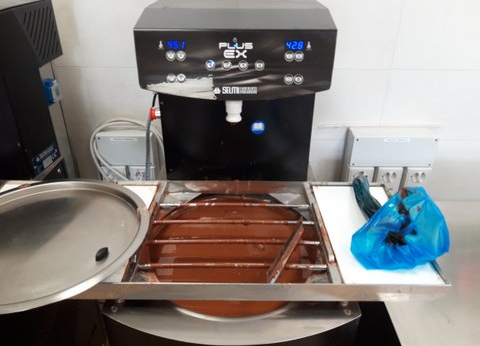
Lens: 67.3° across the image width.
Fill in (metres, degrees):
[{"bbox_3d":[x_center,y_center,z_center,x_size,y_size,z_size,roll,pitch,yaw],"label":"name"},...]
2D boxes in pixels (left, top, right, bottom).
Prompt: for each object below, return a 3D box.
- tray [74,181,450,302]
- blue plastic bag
[{"bbox_3d":[-0.010,0.127,0.782,0.751,0.041,0.342,0,29,0],"label":"tray"},{"bbox_3d":[0.301,0.090,0.710,0.174,0.113,0.169,0,29,0],"label":"blue plastic bag"}]

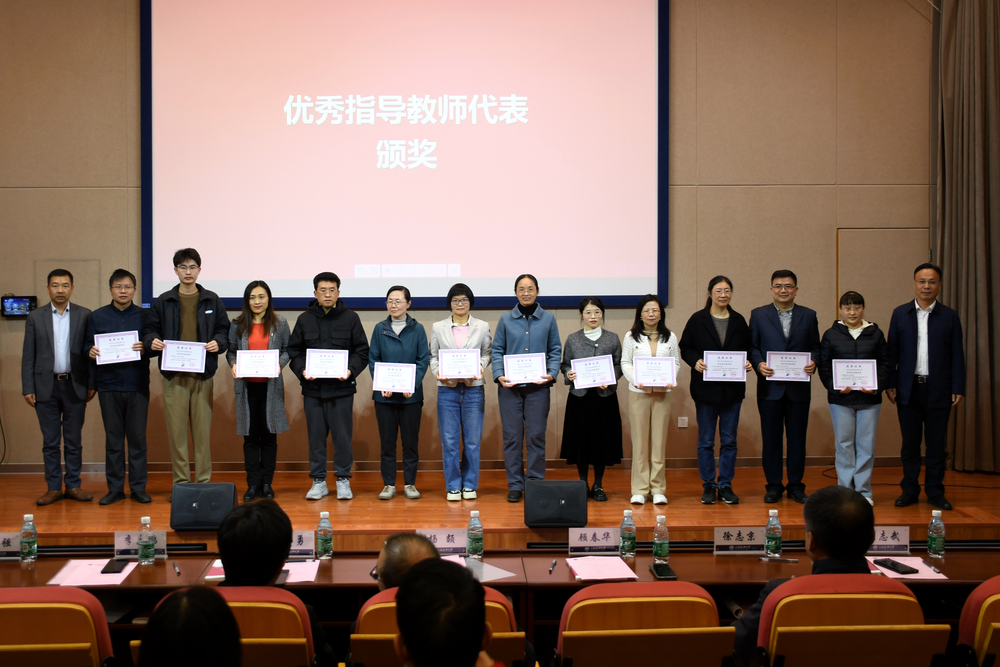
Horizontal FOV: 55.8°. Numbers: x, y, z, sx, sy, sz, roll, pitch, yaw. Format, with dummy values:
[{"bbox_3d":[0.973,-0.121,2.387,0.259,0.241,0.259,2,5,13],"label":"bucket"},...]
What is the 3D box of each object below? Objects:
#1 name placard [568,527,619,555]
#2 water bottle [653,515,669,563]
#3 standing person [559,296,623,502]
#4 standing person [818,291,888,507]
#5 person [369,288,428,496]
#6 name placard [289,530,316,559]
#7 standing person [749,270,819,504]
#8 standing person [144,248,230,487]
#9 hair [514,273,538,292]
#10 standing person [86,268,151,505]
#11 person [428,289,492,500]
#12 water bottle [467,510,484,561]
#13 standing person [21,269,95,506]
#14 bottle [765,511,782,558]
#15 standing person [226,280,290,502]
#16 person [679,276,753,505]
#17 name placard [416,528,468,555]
[{"bbox_3d":[0.364,0.800,3.640,0.200,0.102,0.060,0,0,1],"label":"name placard"},{"bbox_3d":[0.622,0.790,3.637,0.062,0.176,0.062,0,1,-1],"label":"water bottle"},{"bbox_3d":[0.675,0.473,6.970,0.470,1.487,0.370,0,0,3],"label":"standing person"},{"bbox_3d":[2.509,0.454,6.691,0.480,1.502,0.360,0,1,9],"label":"standing person"},{"bbox_3d":[-0.750,0.442,6.980,0.450,1.563,0.360,0,1,-2],"label":"person"},{"bbox_3d":[-0.816,0.816,3.660,0.203,0.103,0.050,0,1,0],"label":"name placard"},{"bbox_3d":[2.048,0.376,6.798,0.490,1.658,0.370,0,1,8],"label":"standing person"},{"bbox_3d":[-2.306,0.296,6.980,0.610,1.845,0.370,0,0,-7],"label":"standing person"},{"bbox_3d":[0.195,-0.365,6.970,0.175,0.165,0.190,0,0,0],"label":"hair"},{"bbox_3d":[-2.747,0.380,6.800,0.460,1.681,0.360,0,1,-11],"label":"standing person"},{"bbox_3d":[-0.291,0.430,6.950,0.470,1.589,0.360,0,1,0],"label":"person"},{"bbox_3d":[-0.096,0.792,3.729,0.062,0.177,0.062,0,1,-1],"label":"water bottle"},{"bbox_3d":[-3.234,0.378,6.900,0.500,1.694,0.310,0,1,-14],"label":"standing person"},{"bbox_3d":[1.057,0.771,3.650,0.061,0.176,0.061,0,1,0],"label":"bottle"},{"bbox_3d":[-1.790,0.414,7.000,0.470,1.608,0.370,0,0,-6],"label":"standing person"},{"bbox_3d":[1.574,0.404,6.900,0.540,1.643,0.370,0,0,6],"label":"person"},{"bbox_3d":[-0.223,0.809,3.660,0.203,0.102,0.050,0,1,0],"label":"name placard"}]

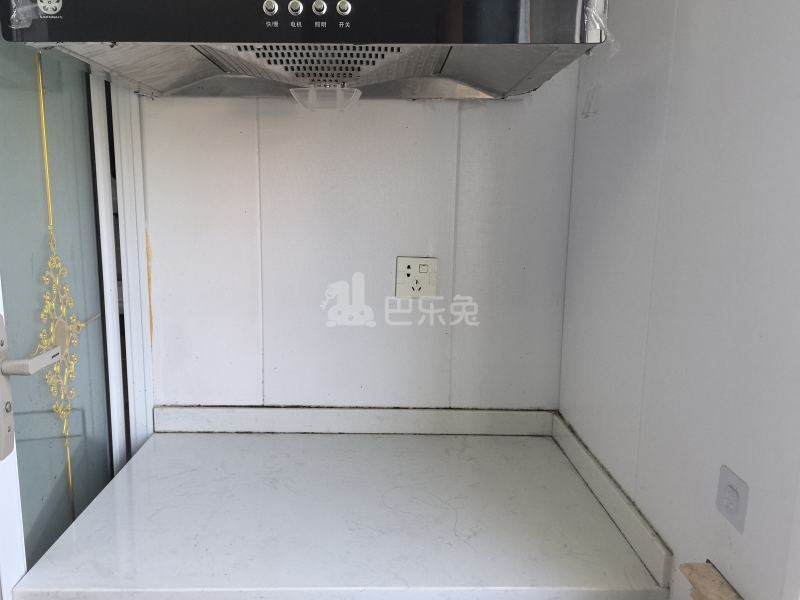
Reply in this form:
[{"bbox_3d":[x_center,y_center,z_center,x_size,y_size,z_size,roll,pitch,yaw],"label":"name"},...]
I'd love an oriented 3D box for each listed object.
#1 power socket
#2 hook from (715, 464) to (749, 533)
[{"bbox_3d":[0.036,-0.045,1.293,0.087,0.087,0.010,1,10,-2],"label":"power socket"},{"bbox_3d":[0.365,0.221,0.696,0.012,0.058,0.057,1,10,-2],"label":"hook"}]

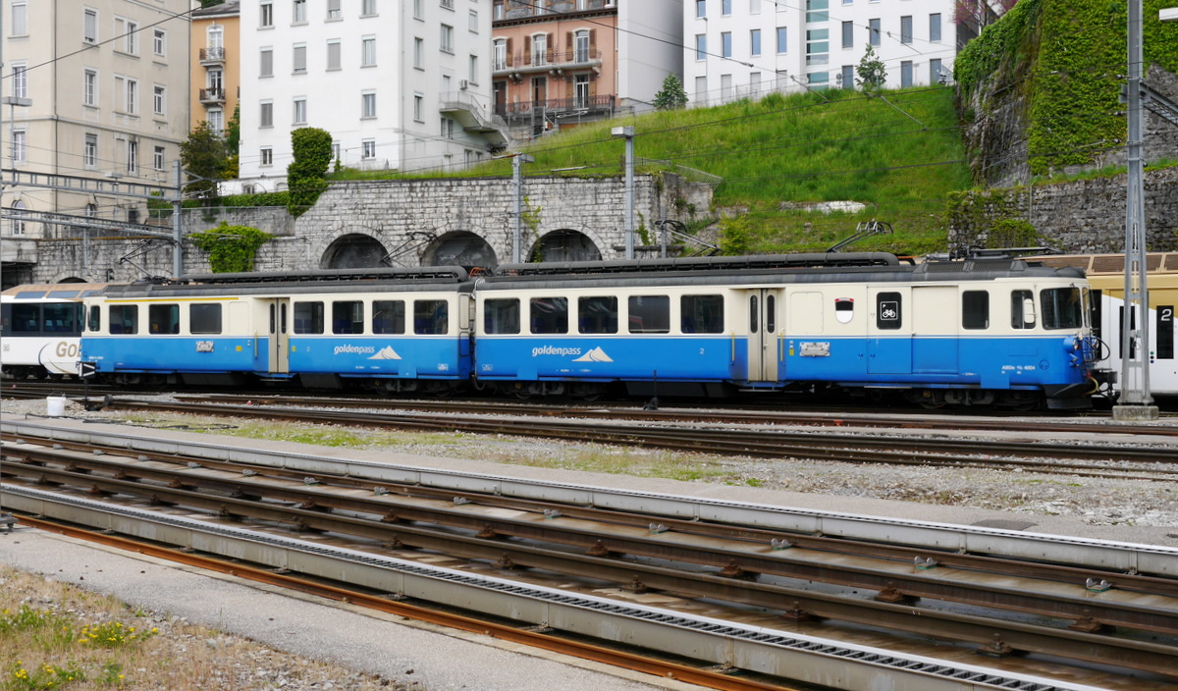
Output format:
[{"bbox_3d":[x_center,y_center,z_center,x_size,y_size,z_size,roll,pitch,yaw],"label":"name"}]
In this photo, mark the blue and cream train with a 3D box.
[{"bbox_3d":[-2.850,-0.400,42.600,34.000,3.750,2.700,0,0,31],"label":"blue and cream train"}]

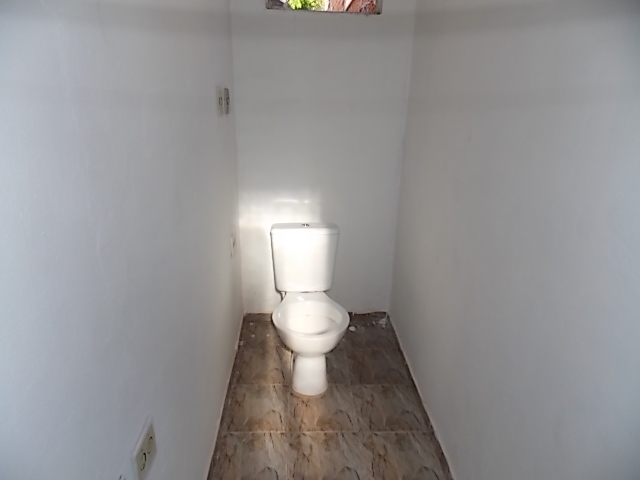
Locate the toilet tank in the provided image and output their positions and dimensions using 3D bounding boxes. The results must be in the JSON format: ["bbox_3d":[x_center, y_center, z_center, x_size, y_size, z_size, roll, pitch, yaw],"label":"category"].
[{"bbox_3d":[-0.077,0.093,2.270,0.350,0.365,0.165,0,19,-5],"label":"toilet tank"}]

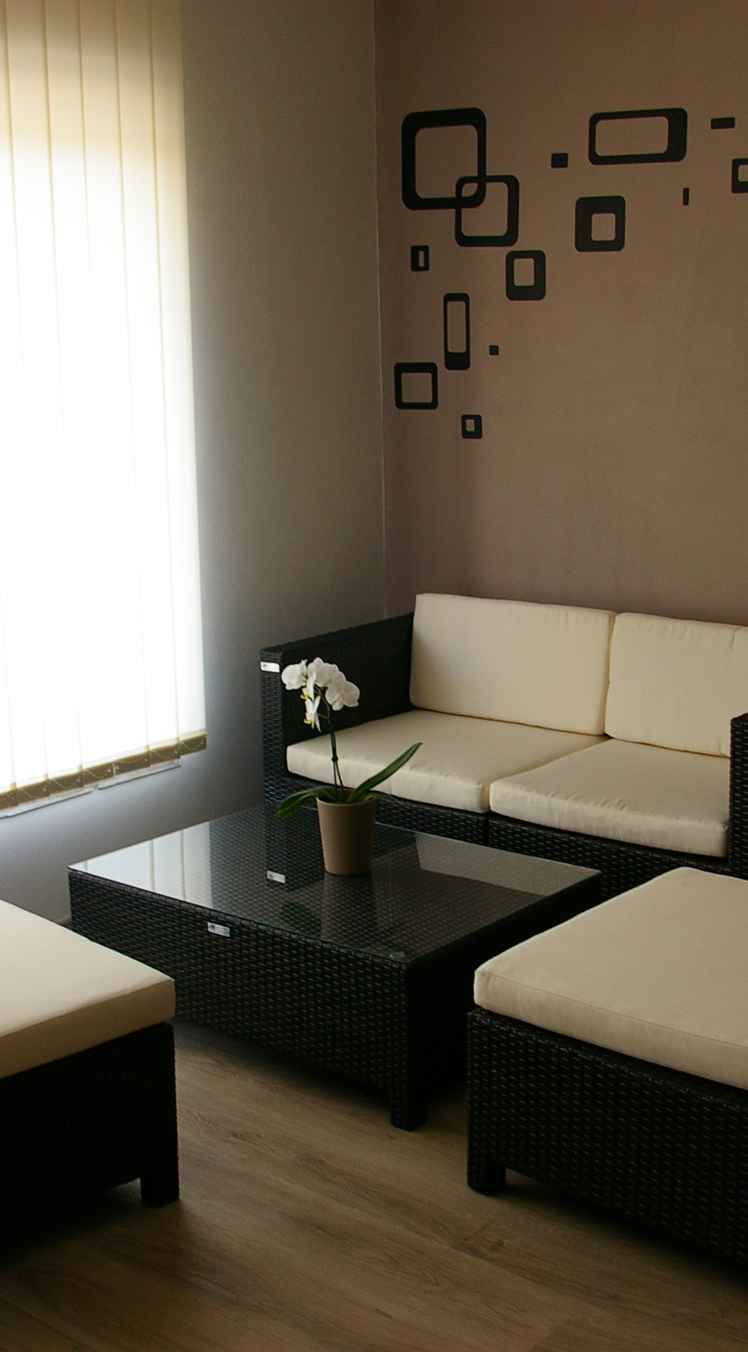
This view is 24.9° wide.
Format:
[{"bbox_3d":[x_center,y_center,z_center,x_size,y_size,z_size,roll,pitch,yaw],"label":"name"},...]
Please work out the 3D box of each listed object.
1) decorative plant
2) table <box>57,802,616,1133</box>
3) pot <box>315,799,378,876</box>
[{"bbox_3d":[-0.057,0.140,3.868,0.339,0.376,0.200,-1,12,-1],"label":"decorative plant"},{"bbox_3d":[-0.093,0.624,3.957,1.010,0.358,0.715,9,15,39],"label":"table"},{"bbox_3d":[-0.060,0.363,3.914,0.140,0.169,0.140,-1,12,0],"label":"pot"}]

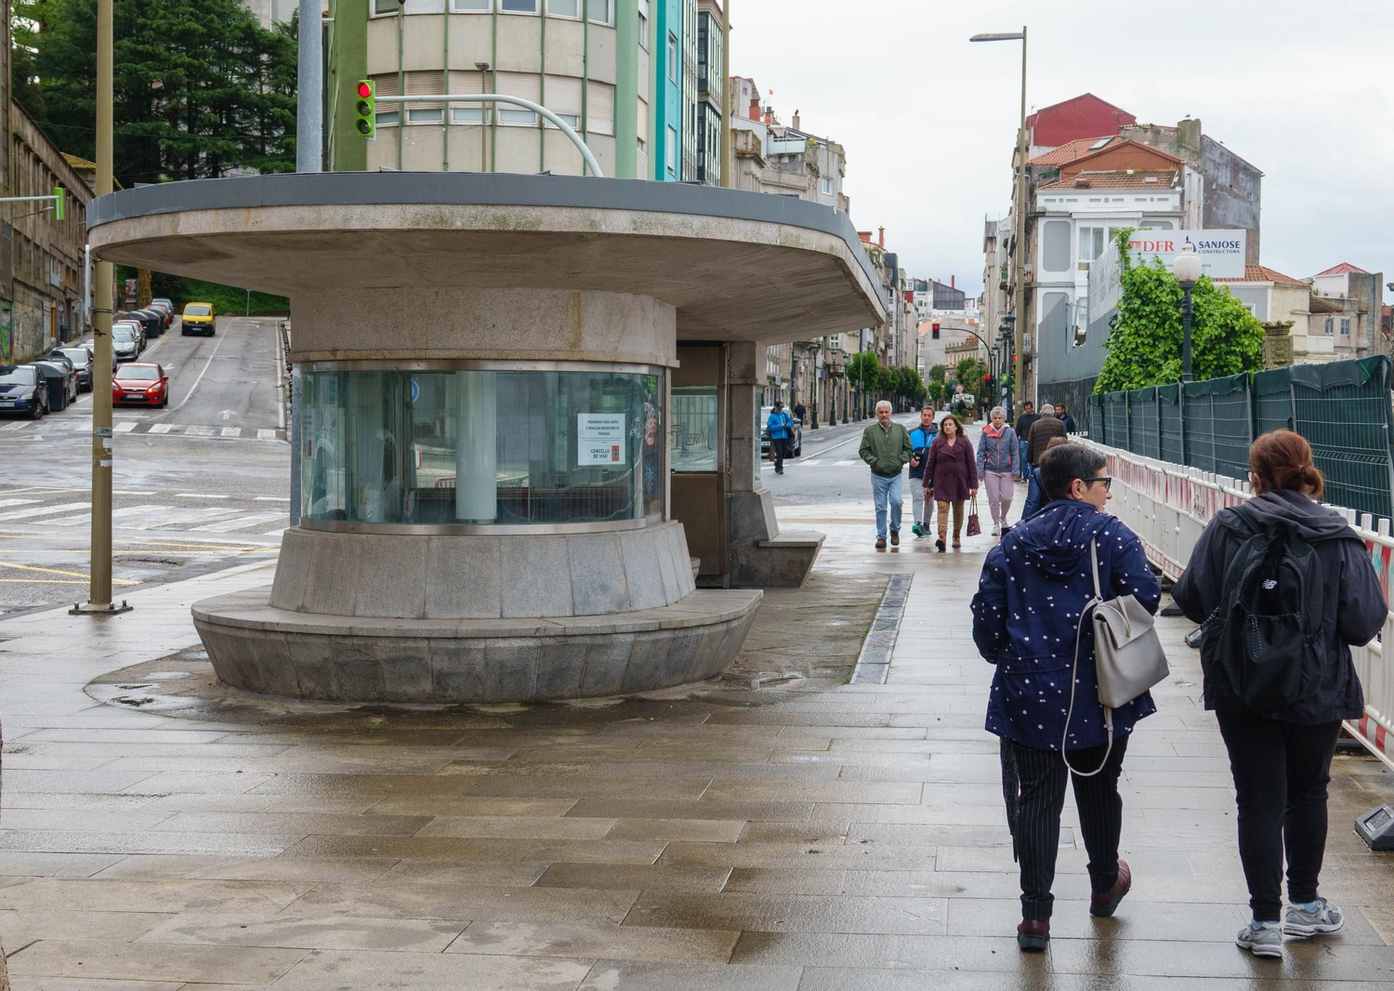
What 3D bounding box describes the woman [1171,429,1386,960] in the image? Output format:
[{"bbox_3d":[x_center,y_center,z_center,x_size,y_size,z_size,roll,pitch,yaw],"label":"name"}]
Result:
[{"bbox_3d":[1.835,0.605,6.280,0.630,1.630,0.500,1,2,6],"label":"woman"}]

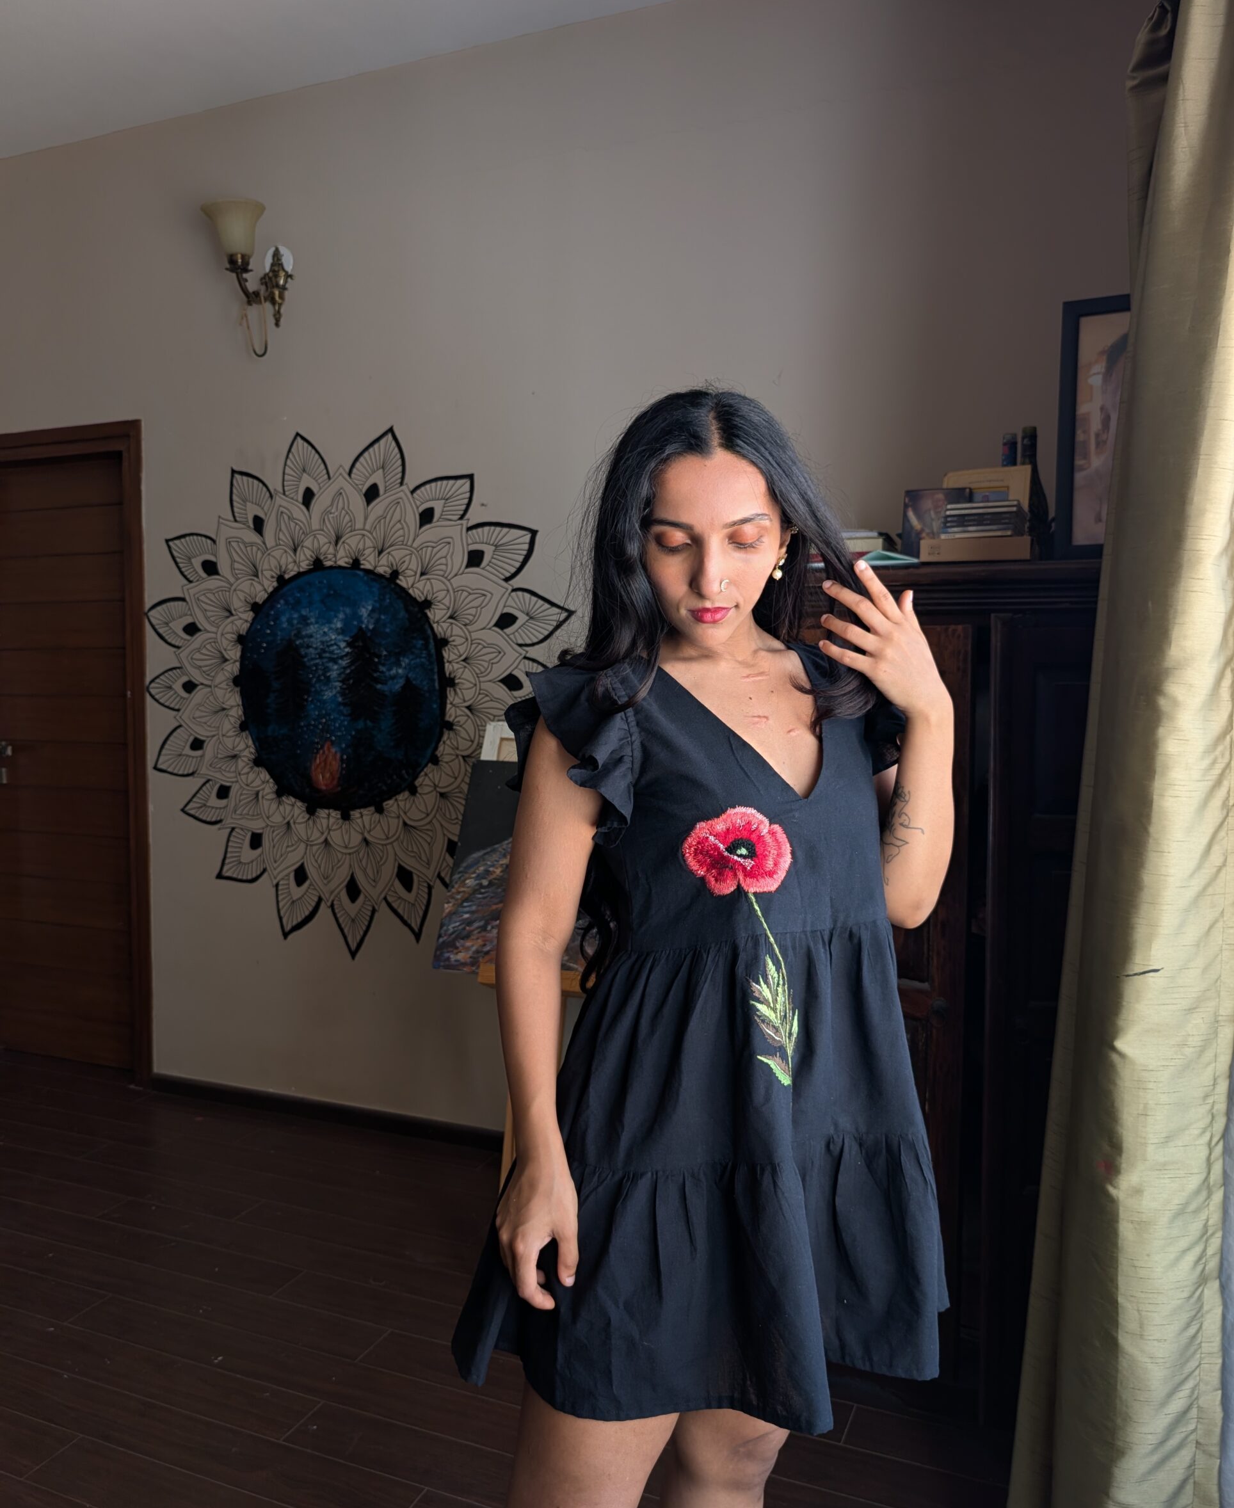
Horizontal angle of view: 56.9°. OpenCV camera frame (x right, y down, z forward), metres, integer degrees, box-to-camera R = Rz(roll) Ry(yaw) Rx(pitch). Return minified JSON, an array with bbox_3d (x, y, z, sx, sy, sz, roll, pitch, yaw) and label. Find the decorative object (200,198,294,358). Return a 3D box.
[{"bbox_3d":[-1.021,-1.298,3.120,0.175,0.375,0.275,2,4,22],"label":"decorative object"}]

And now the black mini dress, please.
[{"bbox_3d":[0.090,0.255,1.160,0.510,0.735,0.350,-1,4,-26],"label":"black mini dress"}]

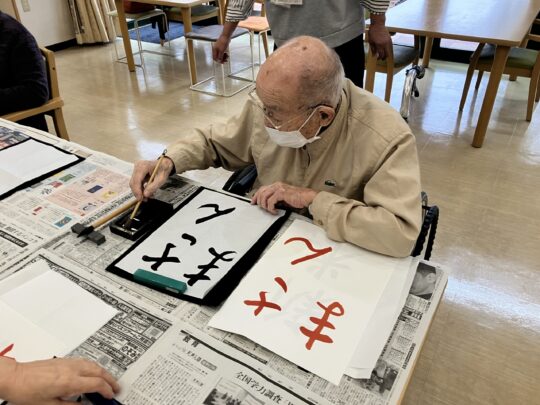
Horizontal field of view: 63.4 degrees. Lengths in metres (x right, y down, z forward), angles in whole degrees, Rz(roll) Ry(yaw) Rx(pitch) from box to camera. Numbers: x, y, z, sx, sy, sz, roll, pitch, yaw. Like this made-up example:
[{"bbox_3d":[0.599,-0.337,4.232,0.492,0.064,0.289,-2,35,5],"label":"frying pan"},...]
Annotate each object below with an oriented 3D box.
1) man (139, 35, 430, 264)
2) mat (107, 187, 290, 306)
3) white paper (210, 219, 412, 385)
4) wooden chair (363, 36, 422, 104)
[{"bbox_3d":[0.097,0.035,1.328,0.720,1.030,0.660,12,36,19],"label":"man"},{"bbox_3d":[-0.145,0.078,1.007,0.272,0.005,0.362,14,37,22],"label":"mat"},{"bbox_3d":[0.096,0.166,0.866,0.275,0.005,0.366,17,38,25],"label":"white paper"},{"bbox_3d":[0.811,-1.170,3.406,0.560,0.770,0.540,20,40,29],"label":"wooden chair"}]

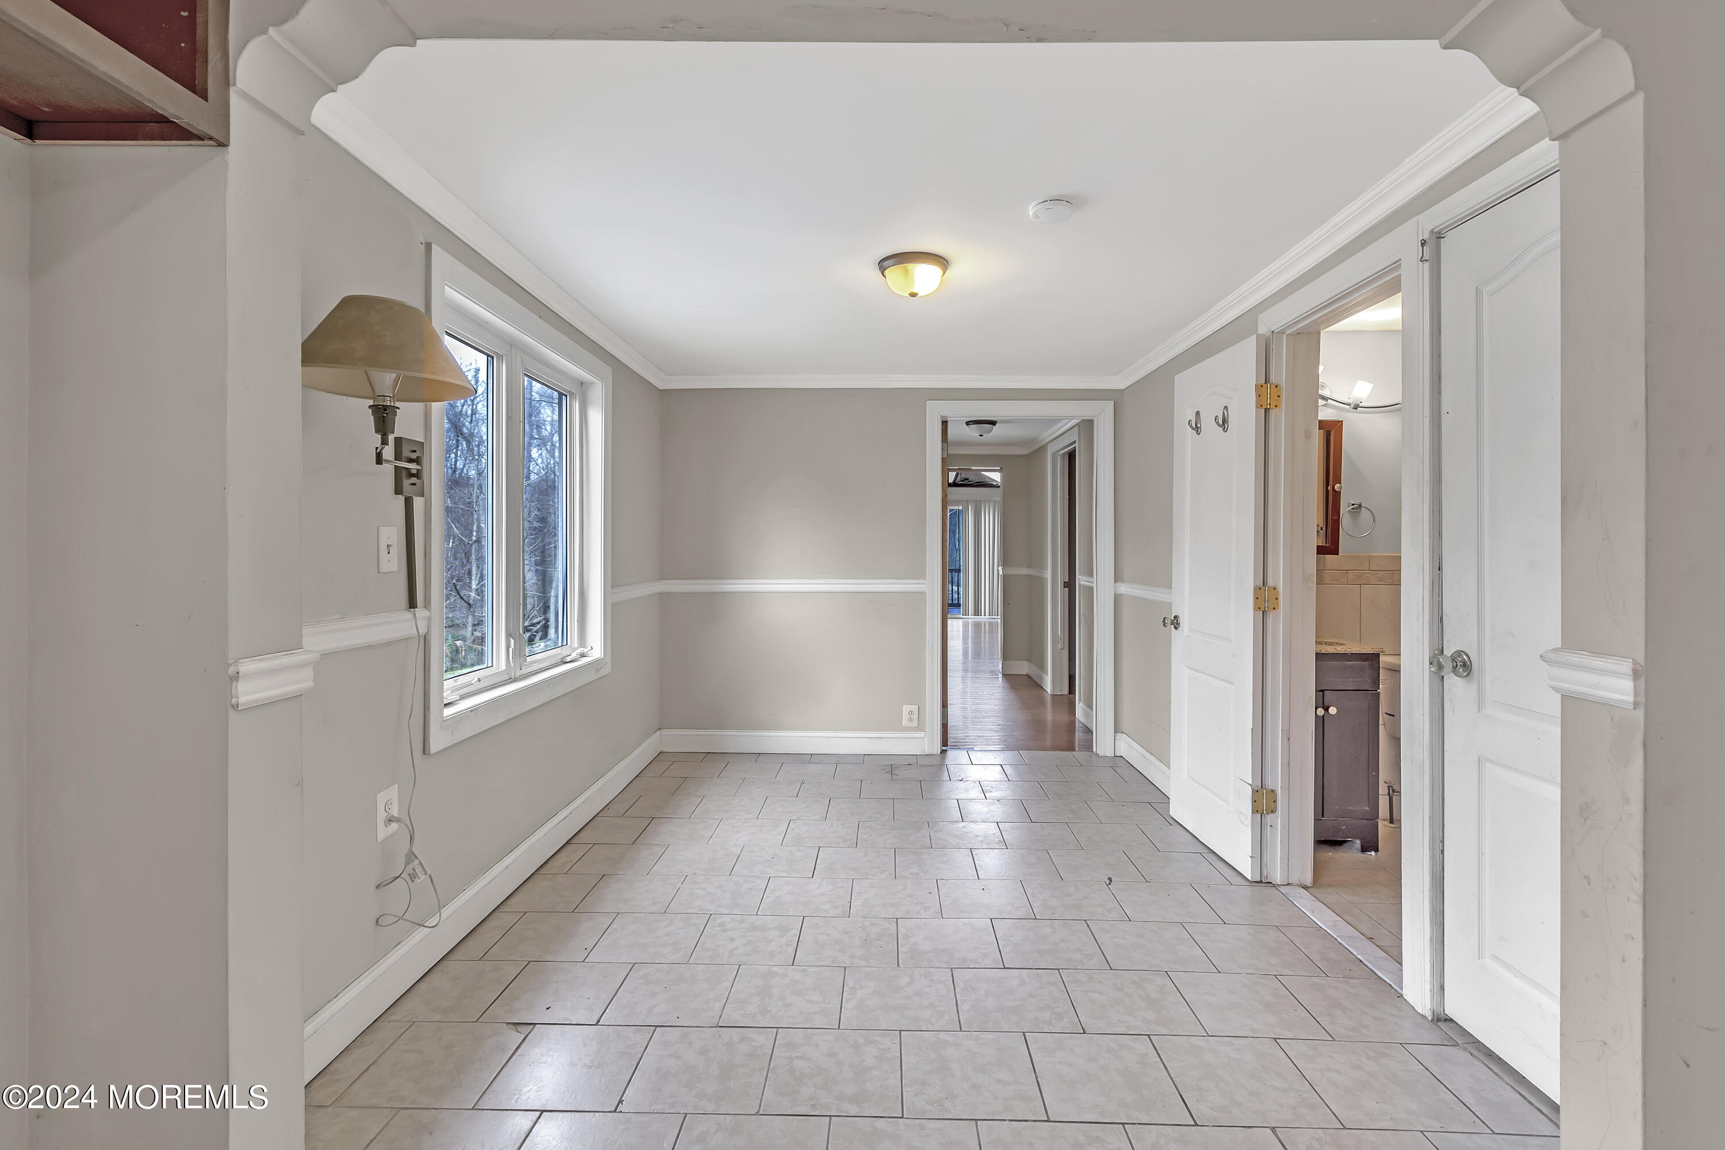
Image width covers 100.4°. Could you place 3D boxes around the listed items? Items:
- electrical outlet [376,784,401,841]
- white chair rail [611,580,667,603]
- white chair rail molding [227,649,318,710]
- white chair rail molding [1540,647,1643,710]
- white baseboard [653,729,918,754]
[{"bbox_3d":[-1.242,0.626,1.887,0.012,0.122,0.078,0,1,1],"label":"electrical outlet"},{"bbox_3d":[-1.188,0.085,3.860,0.022,0.075,0.780,0,1,1],"label":"white chair rail"},{"bbox_3d":[-0.948,0.168,1.168,0.022,0.081,0.156,0,1,1],"label":"white chair rail molding"},{"bbox_3d":[1.183,0.168,1.170,0.022,0.081,0.156,0,1,1],"label":"white chair rail molding"},{"bbox_3d":[-0.417,0.991,4.265,1.570,0.129,0.018,0,1,1],"label":"white baseboard"}]

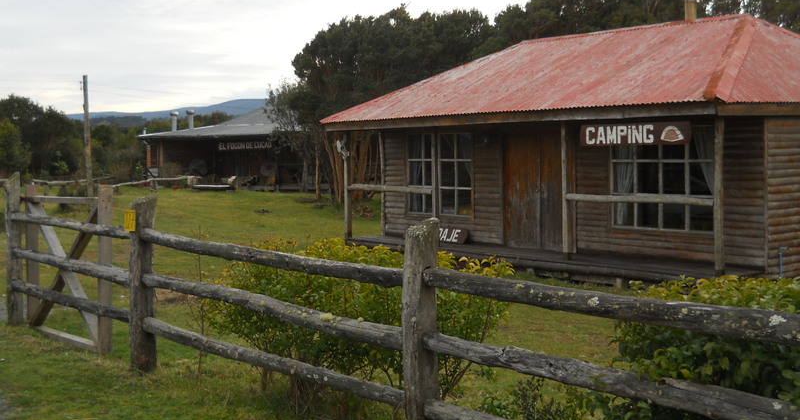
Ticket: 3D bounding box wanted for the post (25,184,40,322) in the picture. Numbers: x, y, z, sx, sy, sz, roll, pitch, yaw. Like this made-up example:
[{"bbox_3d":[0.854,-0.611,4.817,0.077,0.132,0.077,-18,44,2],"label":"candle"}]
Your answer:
[{"bbox_3d":[-3.307,0.391,9.150,0.090,1.240,0.075,-4,5,-44],"label":"post"}]

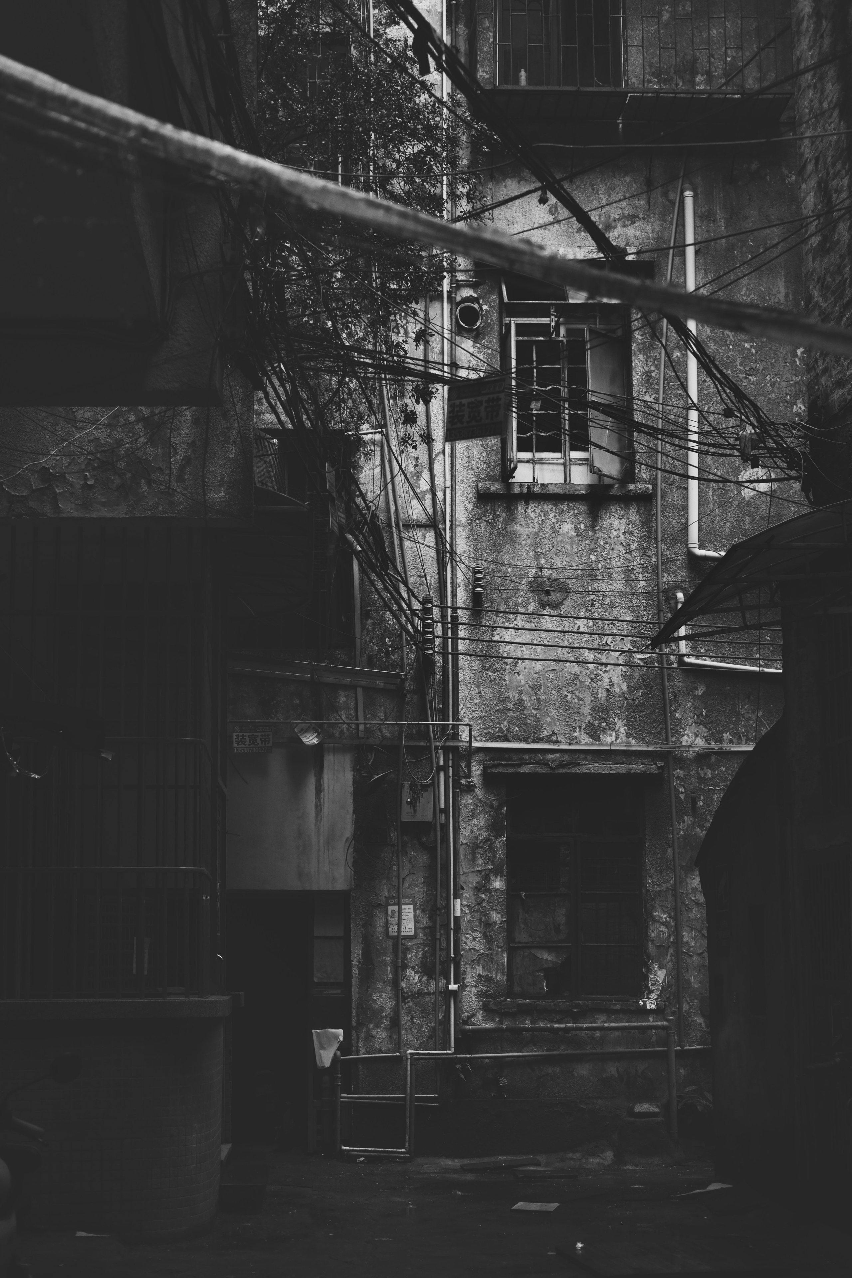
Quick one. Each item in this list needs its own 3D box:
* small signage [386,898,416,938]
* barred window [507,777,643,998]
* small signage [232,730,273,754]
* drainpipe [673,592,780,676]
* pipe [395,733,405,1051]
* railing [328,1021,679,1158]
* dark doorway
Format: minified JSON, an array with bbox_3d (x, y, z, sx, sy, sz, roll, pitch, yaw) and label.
[{"bbox_3d":[-0.198,2.213,14.947,0.238,0.322,0.020,0,-9,-3],"label":"small signage"},{"bbox_3d":[1.197,1.991,15.127,1.098,1.759,0.150,0,-9,-3],"label":"barred window"},{"bbox_3d":[-1.385,0.823,14.994,0.317,0.192,0.020,0,-9,-3],"label":"small signage"},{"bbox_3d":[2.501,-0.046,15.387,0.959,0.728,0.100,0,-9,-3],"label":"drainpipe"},{"bbox_3d":[-0.210,2.006,14.949,0.045,2.540,0.045,0,-9,-3],"label":"pipe"},{"bbox_3d":[0.607,3.494,14.594,2.729,1.042,0.400,0,-9,-3],"label":"railing"},{"bbox_3d":[-1.091,3.003,14.907,0.979,2.010,0.250,0,-9,-3],"label":"dark doorway"}]

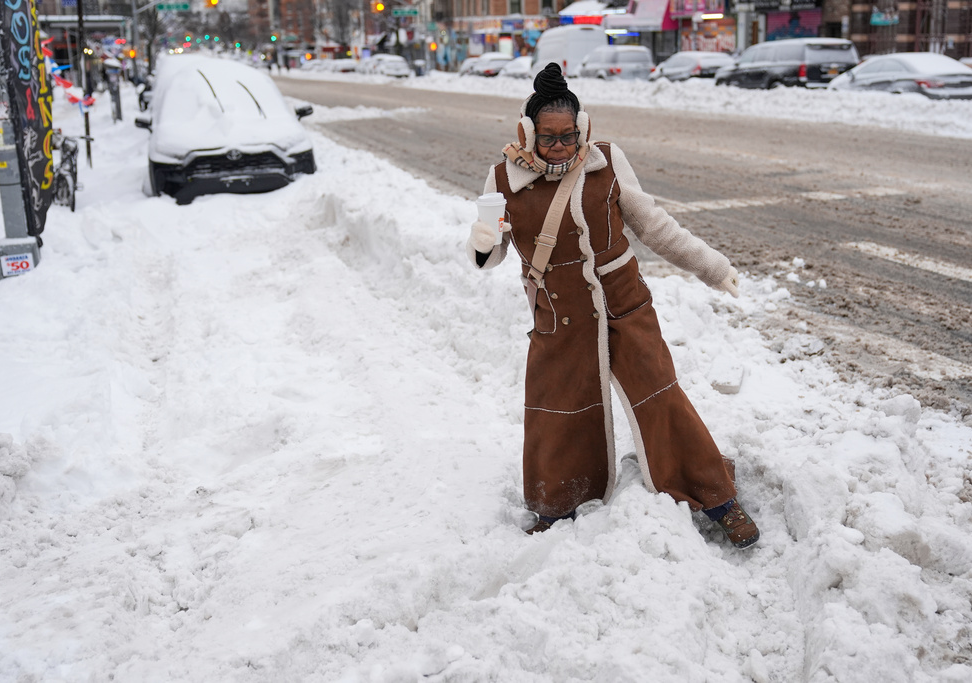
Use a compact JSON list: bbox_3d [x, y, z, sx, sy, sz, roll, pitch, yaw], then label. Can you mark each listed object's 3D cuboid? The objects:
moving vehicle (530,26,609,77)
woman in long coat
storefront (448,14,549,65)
[{"bbox_3d":[3.633,-12.907,53.387,2.050,2.750,5.850,-5,14,-15],"label":"moving vehicle"},{"bbox_3d":[0.440,-0.100,3.880,0.950,1.620,0.600,1,15,8],"label":"woman in long coat"},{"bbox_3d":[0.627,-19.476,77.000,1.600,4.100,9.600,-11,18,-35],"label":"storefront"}]

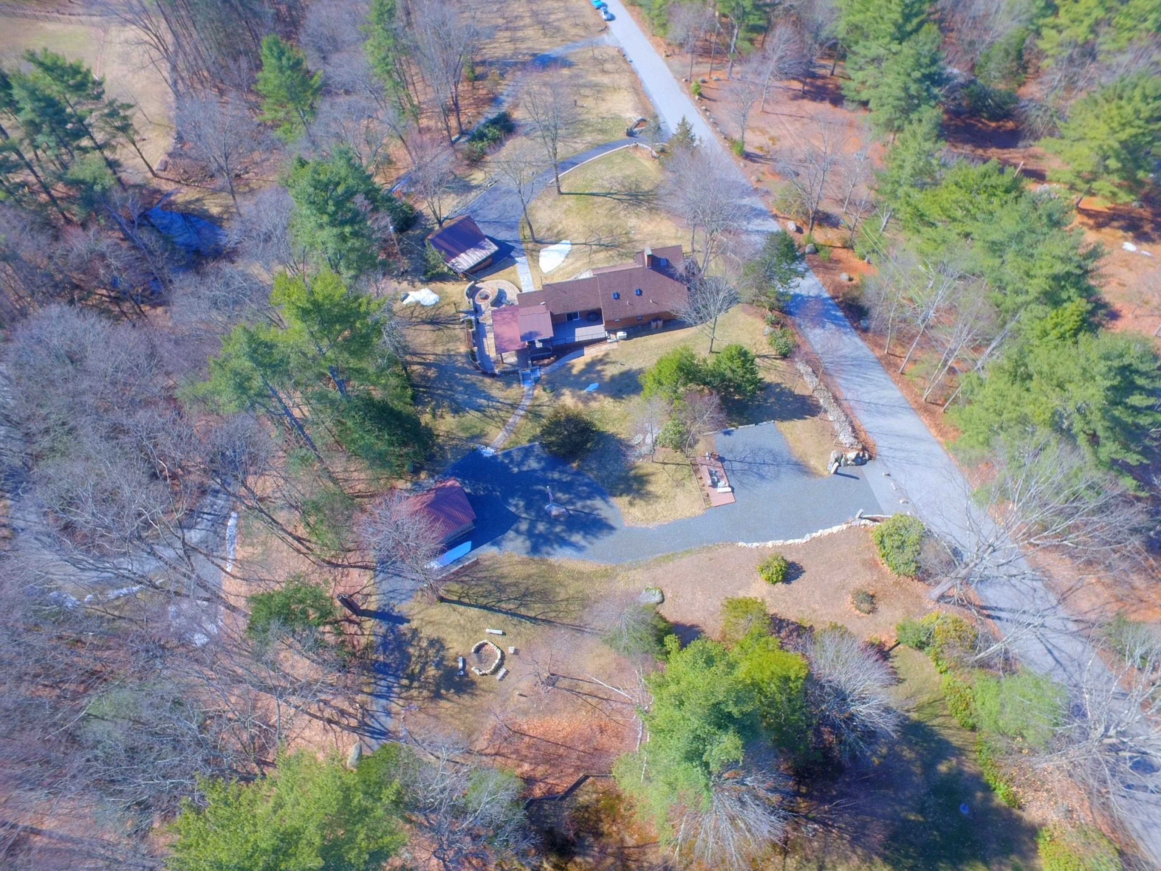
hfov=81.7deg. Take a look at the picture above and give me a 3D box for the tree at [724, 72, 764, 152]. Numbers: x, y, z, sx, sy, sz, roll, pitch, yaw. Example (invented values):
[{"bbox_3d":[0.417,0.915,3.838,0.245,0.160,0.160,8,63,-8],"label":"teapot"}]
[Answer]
[{"bbox_3d":[26.800,-53.000,110.800,6.400,12.800,6.400,-5,53,0],"label":"tree"}]

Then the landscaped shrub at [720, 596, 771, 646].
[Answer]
[{"bbox_3d":[13.800,15.600,56.300,3.900,3.200,3.900,-5,53,0],"label":"landscaped shrub"}]

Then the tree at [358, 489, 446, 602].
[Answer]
[{"bbox_3d":[-13.995,10.886,57.032,7.000,17.500,7.000,-6,55,0],"label":"tree"}]

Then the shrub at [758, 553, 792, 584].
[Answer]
[{"bbox_3d":[19.179,13.140,66.481,3.000,2.400,3.000,-8,56,0],"label":"shrub"}]

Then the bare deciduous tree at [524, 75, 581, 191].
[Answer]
[{"bbox_3d":[-4.200,-45.300,102.700,8.700,18.000,8.700,-5,53,0],"label":"bare deciduous tree"}]

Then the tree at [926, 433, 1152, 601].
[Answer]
[{"bbox_3d":[32.200,7.600,52.300,13.500,16.000,13.500,-5,53,0],"label":"tree"}]

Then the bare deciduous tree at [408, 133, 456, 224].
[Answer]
[{"bbox_3d":[-20.218,-33.686,90.660,6.200,13.500,6.200,-6,55,0],"label":"bare deciduous tree"}]

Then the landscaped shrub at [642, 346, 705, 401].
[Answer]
[{"bbox_3d":[10.500,-7.100,75.800,6.900,5.100,6.900,-5,53,0],"label":"landscaped shrub"}]

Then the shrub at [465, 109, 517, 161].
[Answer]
[{"bbox_3d":[-14.868,-48.271,106.631,3.800,3.200,9.380,28,62,21],"label":"shrub"}]

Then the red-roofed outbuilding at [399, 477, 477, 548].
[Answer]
[{"bbox_3d":[-14.078,7.848,66.985,5.800,4.600,5.600,-27,58,-14],"label":"red-roofed outbuilding"}]

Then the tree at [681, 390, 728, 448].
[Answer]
[{"bbox_3d":[13.337,-1.357,73.192,5.300,8.200,5.300,-8,56,0],"label":"tree"}]

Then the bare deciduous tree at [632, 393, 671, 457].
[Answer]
[{"bbox_3d":[7.335,-0.305,67.560,3.900,10.500,3.900,-6,55,0],"label":"bare deciduous tree"}]

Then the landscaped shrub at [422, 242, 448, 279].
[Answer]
[{"bbox_3d":[-20.124,-24.145,93.307,3.300,5.000,3.300,-8,56,0],"label":"landscaped shrub"}]

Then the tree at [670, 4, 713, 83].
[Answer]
[{"bbox_3d":[18.525,-64.025,109.872,7.200,12.000,7.200,-6,55,0],"label":"tree"}]

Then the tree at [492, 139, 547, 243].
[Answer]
[{"bbox_3d":[-7.896,-32.395,91.415,7.600,15.500,7.600,-8,56,0],"label":"tree"}]

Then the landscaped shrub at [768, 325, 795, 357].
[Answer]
[{"bbox_3d":[24.000,-11.200,79.600,3.200,3.500,3.200,-5,53,0],"label":"landscaped shrub"}]

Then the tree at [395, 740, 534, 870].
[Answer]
[{"bbox_3d":[-8.948,29.333,53.545,10.000,10.000,10.000,-8,56,0],"label":"tree"}]

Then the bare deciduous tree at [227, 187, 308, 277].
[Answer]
[{"bbox_3d":[-42.200,-27.200,92.600,10.000,13.700,10.000,-5,53,0],"label":"bare deciduous tree"}]

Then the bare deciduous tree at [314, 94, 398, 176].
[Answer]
[{"bbox_3d":[-37.100,-49.600,112.800,13.000,13.000,13.000,-5,53,0],"label":"bare deciduous tree"}]

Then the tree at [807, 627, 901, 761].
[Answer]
[{"bbox_3d":[20.100,19.100,49.500,7.600,7.000,7.600,-5,53,0],"label":"tree"}]

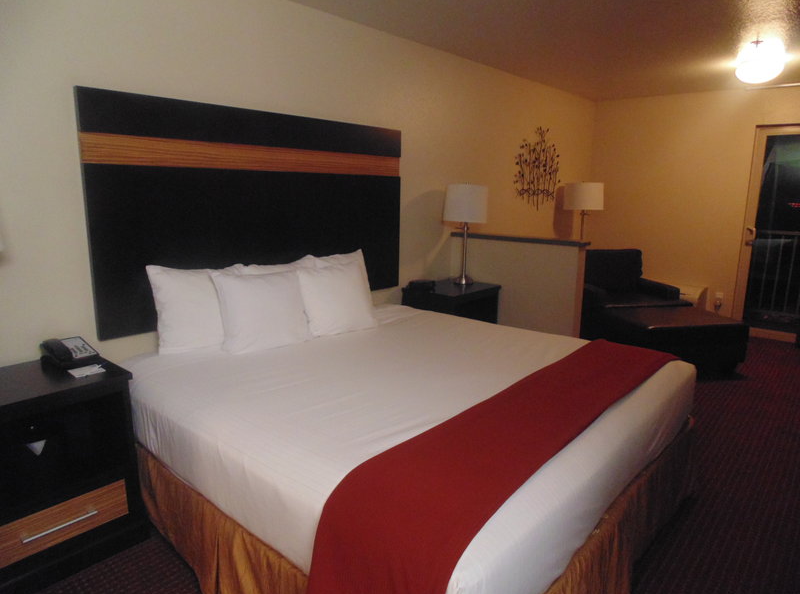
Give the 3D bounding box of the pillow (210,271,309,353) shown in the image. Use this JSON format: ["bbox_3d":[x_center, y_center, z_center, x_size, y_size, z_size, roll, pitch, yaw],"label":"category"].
[{"bbox_3d":[-0.666,0.054,2.516,0.460,0.410,0.160,-6,-11,-45],"label":"pillow"}]

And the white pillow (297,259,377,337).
[{"bbox_3d":[-0.371,-0.002,2.775,0.420,0.420,0.160,-11,2,-35],"label":"white pillow"}]

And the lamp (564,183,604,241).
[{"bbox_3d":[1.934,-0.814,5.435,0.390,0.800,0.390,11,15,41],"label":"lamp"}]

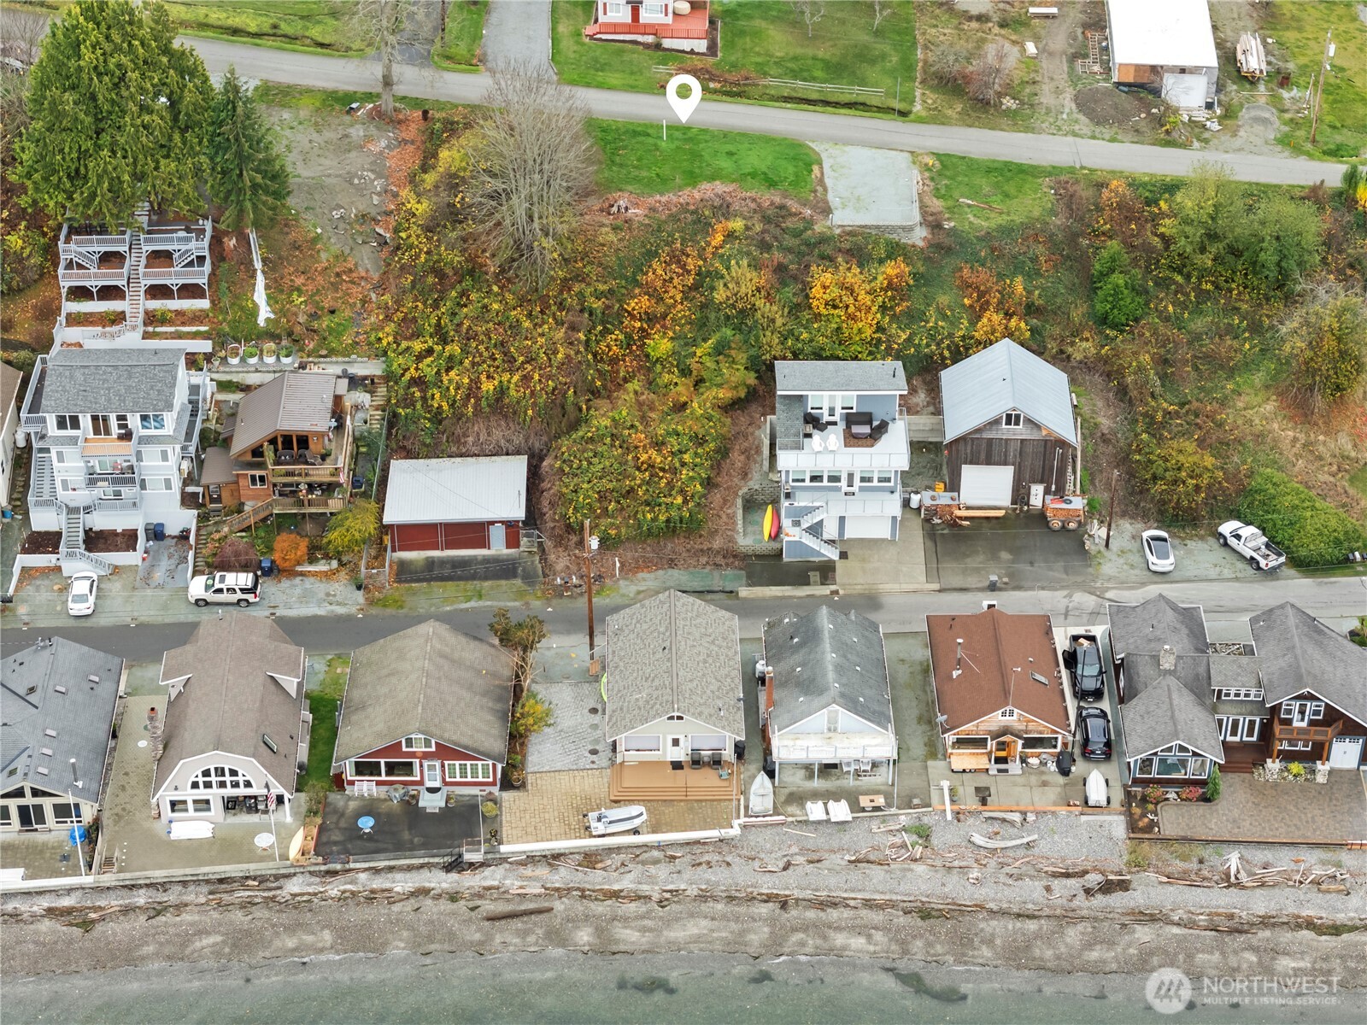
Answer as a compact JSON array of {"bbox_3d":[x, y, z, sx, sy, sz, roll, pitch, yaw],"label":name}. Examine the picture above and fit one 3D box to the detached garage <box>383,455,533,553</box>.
[{"bbox_3d":[-16.594,-0.810,203.141,10.200,3.150,8.800,-1,36,-2],"label":"detached garage"}]

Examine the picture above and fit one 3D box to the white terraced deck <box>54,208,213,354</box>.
[{"bbox_3d":[-40.800,-18.126,207.859,11.700,7.600,10.800,-1,36,-1],"label":"white terraced deck"}]

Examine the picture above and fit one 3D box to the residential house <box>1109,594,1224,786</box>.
[{"bbox_3d":[31.646,11.427,181.453,6.450,5.900,14.400,1,35,2],"label":"residential house"}]

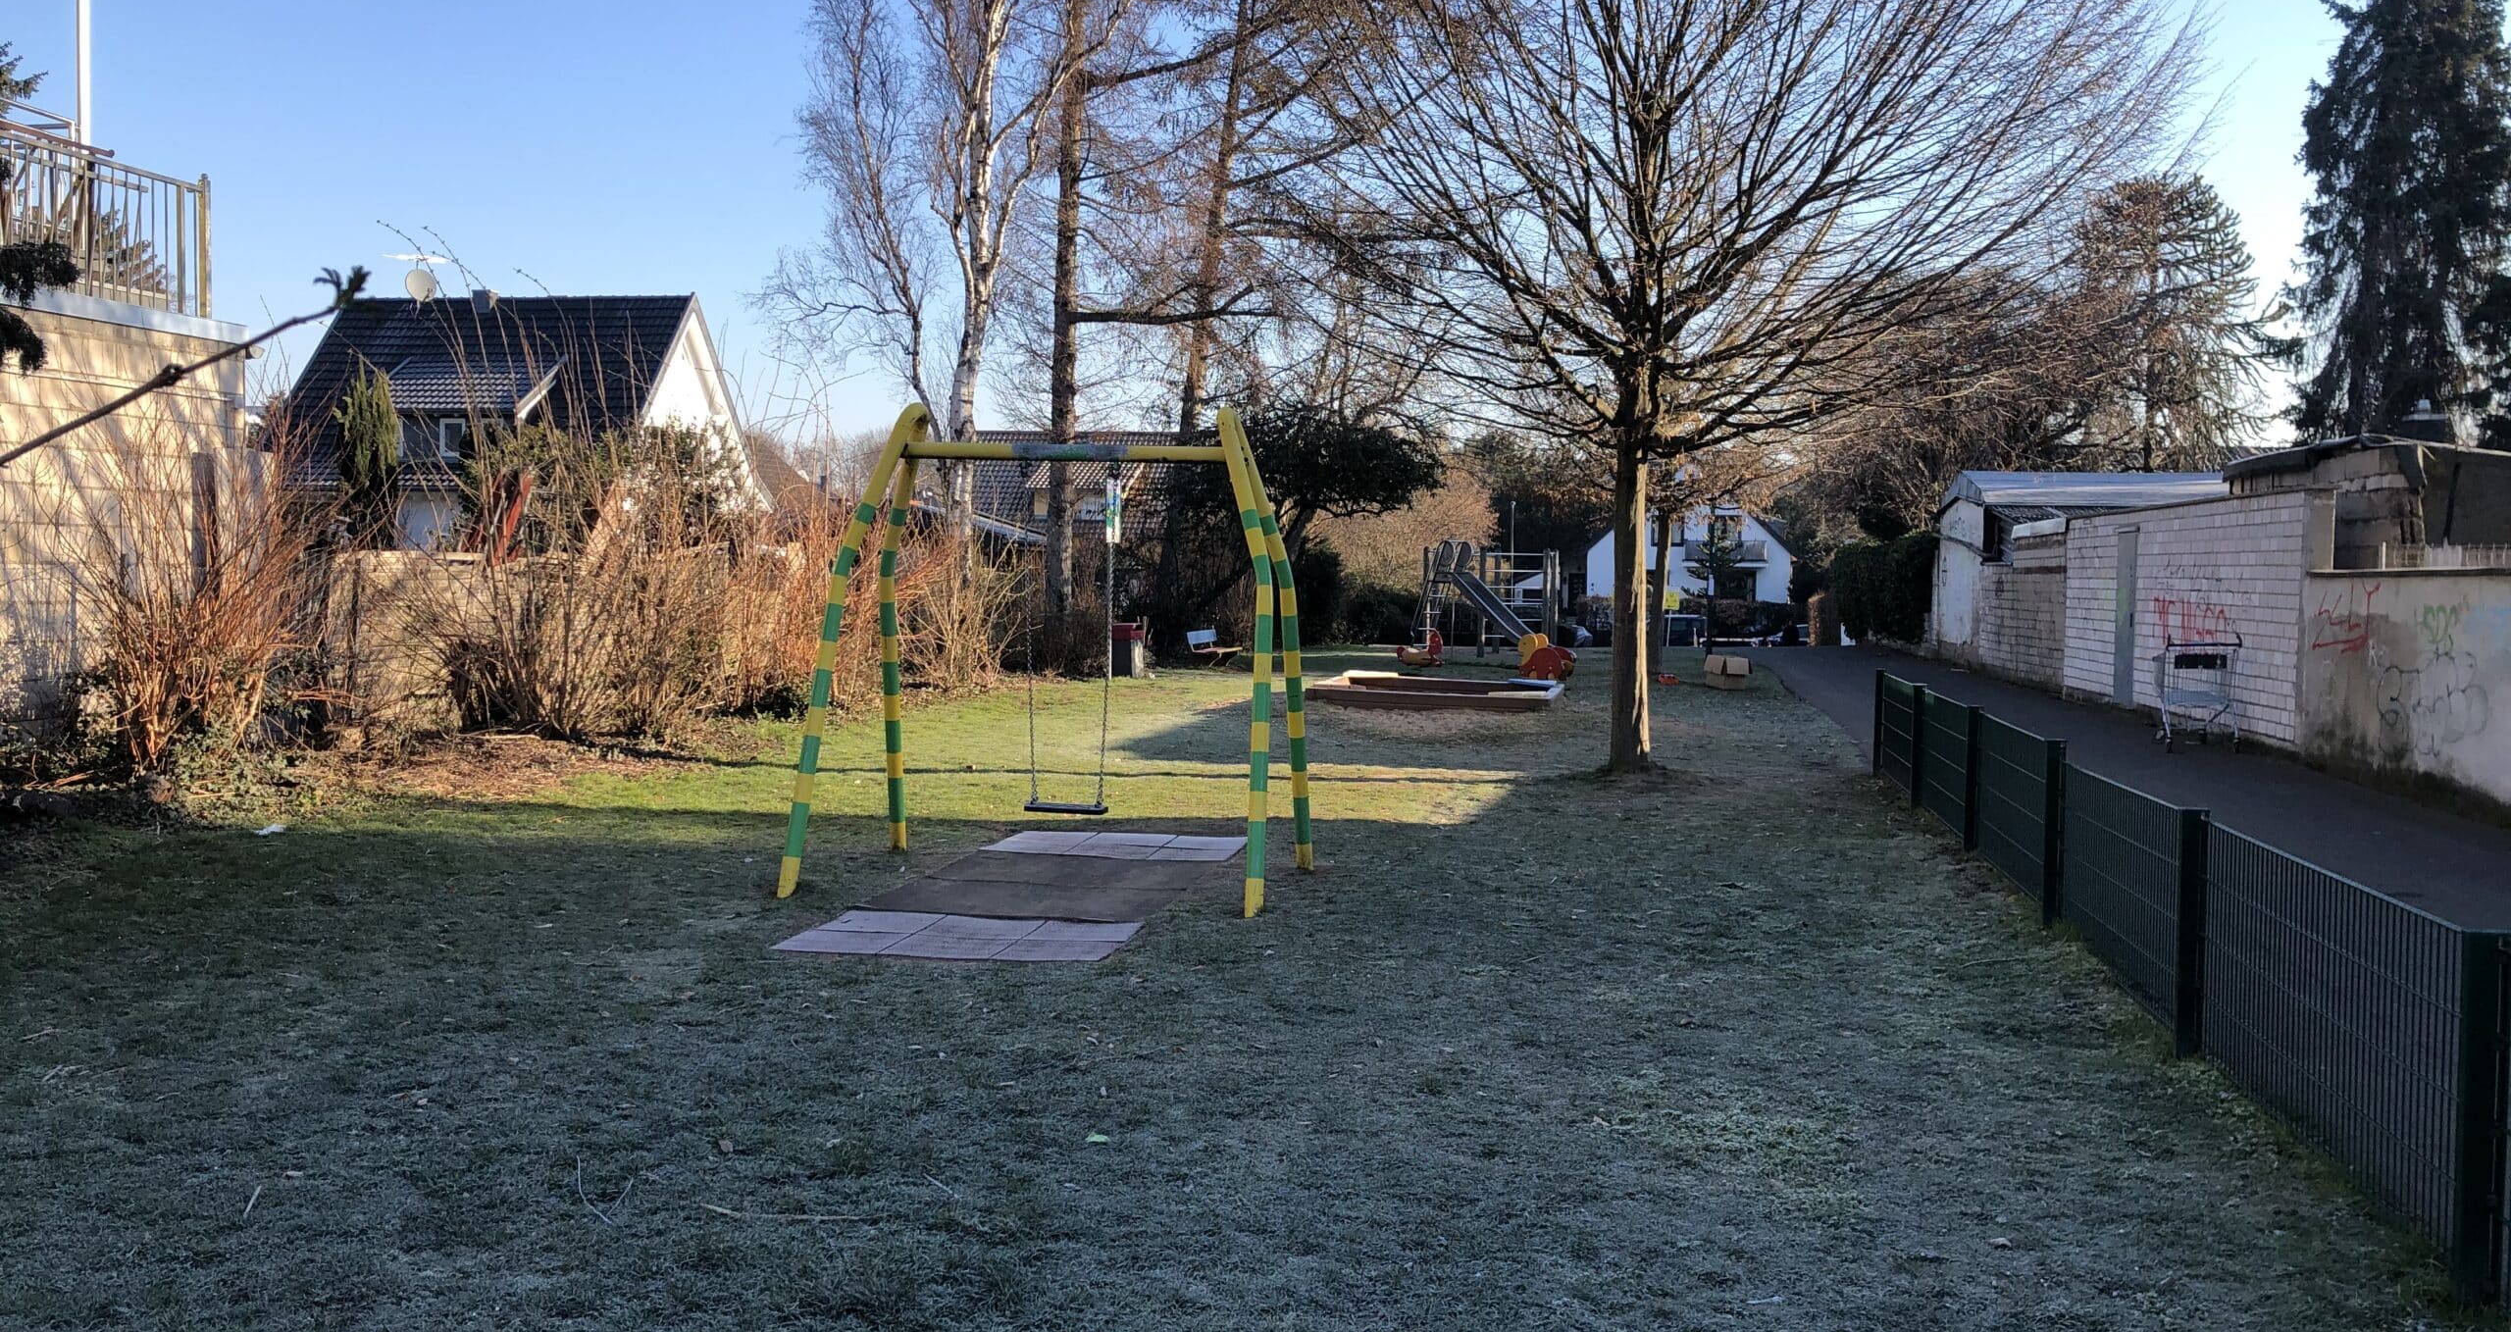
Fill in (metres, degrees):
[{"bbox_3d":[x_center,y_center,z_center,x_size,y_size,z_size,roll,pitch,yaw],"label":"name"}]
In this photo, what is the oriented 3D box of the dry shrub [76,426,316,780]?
[{"bbox_3d":[-8.248,-0.481,15.800,1.950,2.650,1.950,0,3,0],"label":"dry shrub"}]

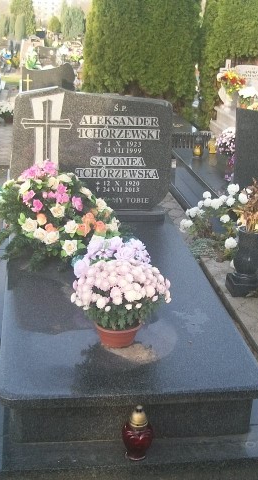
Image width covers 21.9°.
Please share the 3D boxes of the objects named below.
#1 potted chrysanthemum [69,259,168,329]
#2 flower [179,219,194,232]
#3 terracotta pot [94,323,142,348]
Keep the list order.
[{"bbox_3d":[-0.027,0.183,2.386,0.365,0.250,0.360,-1,20,-9],"label":"potted chrysanthemum"},{"bbox_3d":[0.371,-0.094,4.300,0.085,0.070,0.085,0,64,-9],"label":"flower"},{"bbox_3d":[-0.040,0.328,2.444,0.173,0.098,0.173,2,20,-1],"label":"terracotta pot"}]

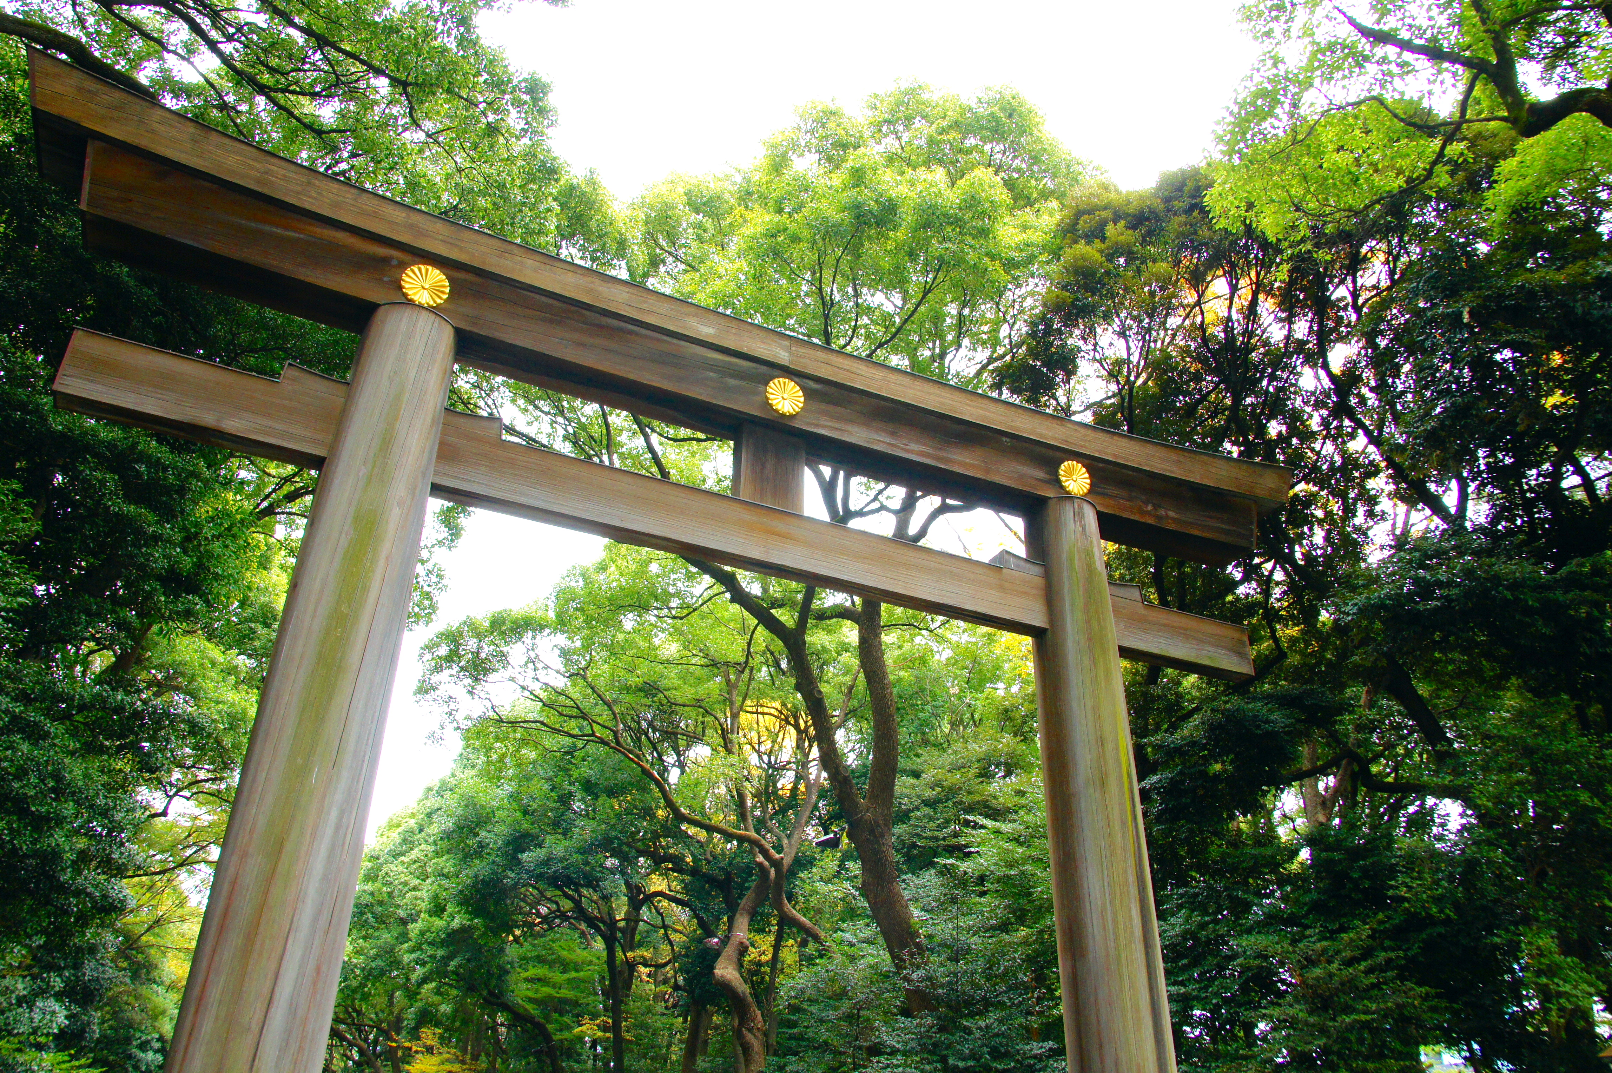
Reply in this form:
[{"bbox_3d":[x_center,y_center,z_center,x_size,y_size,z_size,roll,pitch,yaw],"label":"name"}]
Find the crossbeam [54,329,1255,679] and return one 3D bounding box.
[{"bbox_3d":[-0.420,0.051,12.934,14.298,0.751,0.314,14,-33,-21],"label":"crossbeam"}]

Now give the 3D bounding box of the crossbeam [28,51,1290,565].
[{"bbox_3d":[-0.378,-1.994,14.141,16.818,1.761,1.027,14,-33,-21],"label":"crossbeam"}]

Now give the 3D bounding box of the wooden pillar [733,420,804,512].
[{"bbox_3d":[-0.433,-0.733,13.429,0.827,1.137,0.237,14,-33,-21],"label":"wooden pillar"}]

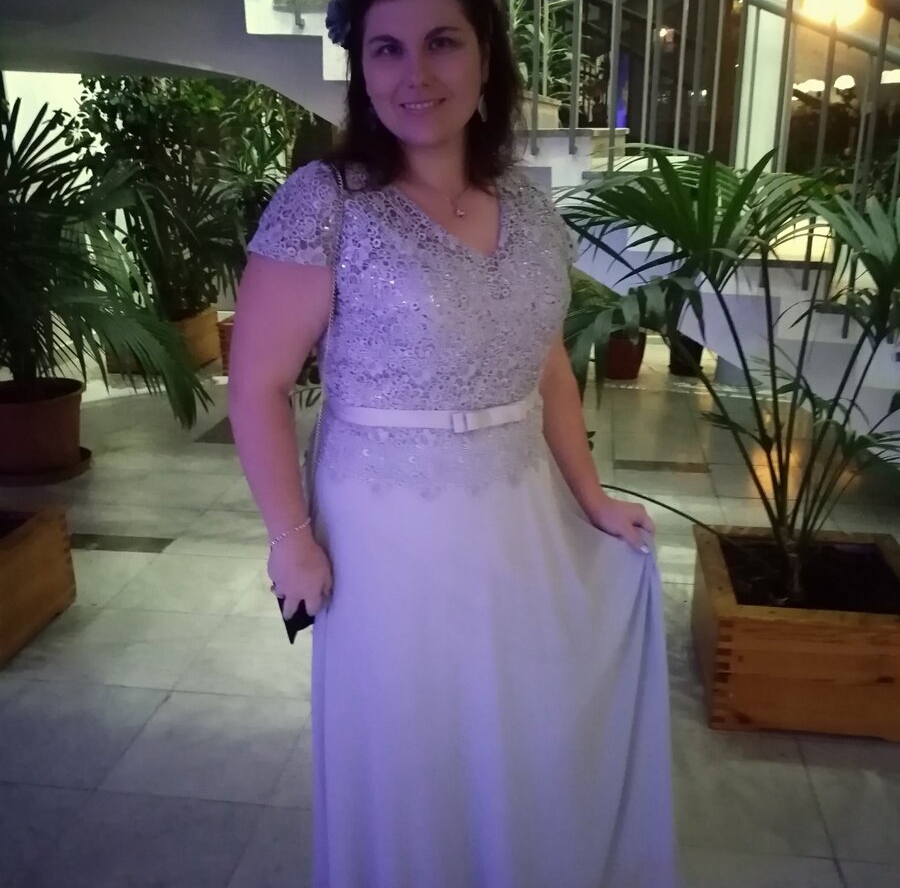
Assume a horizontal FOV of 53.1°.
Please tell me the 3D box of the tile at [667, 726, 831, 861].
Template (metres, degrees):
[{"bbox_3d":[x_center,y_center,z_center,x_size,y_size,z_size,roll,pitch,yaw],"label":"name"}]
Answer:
[{"bbox_3d":[0.610,0.773,2.046,0.400,0.014,0.400,2,19,8],"label":"tile"}]

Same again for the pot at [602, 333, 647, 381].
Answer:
[{"bbox_3d":[1.053,-0.532,5.449,0.260,0.280,0.260,-1,19,0],"label":"pot"}]

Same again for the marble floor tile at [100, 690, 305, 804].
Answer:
[{"bbox_3d":[-0.578,0.736,2.210,0.400,0.014,0.400,2,19,8],"label":"marble floor tile"}]

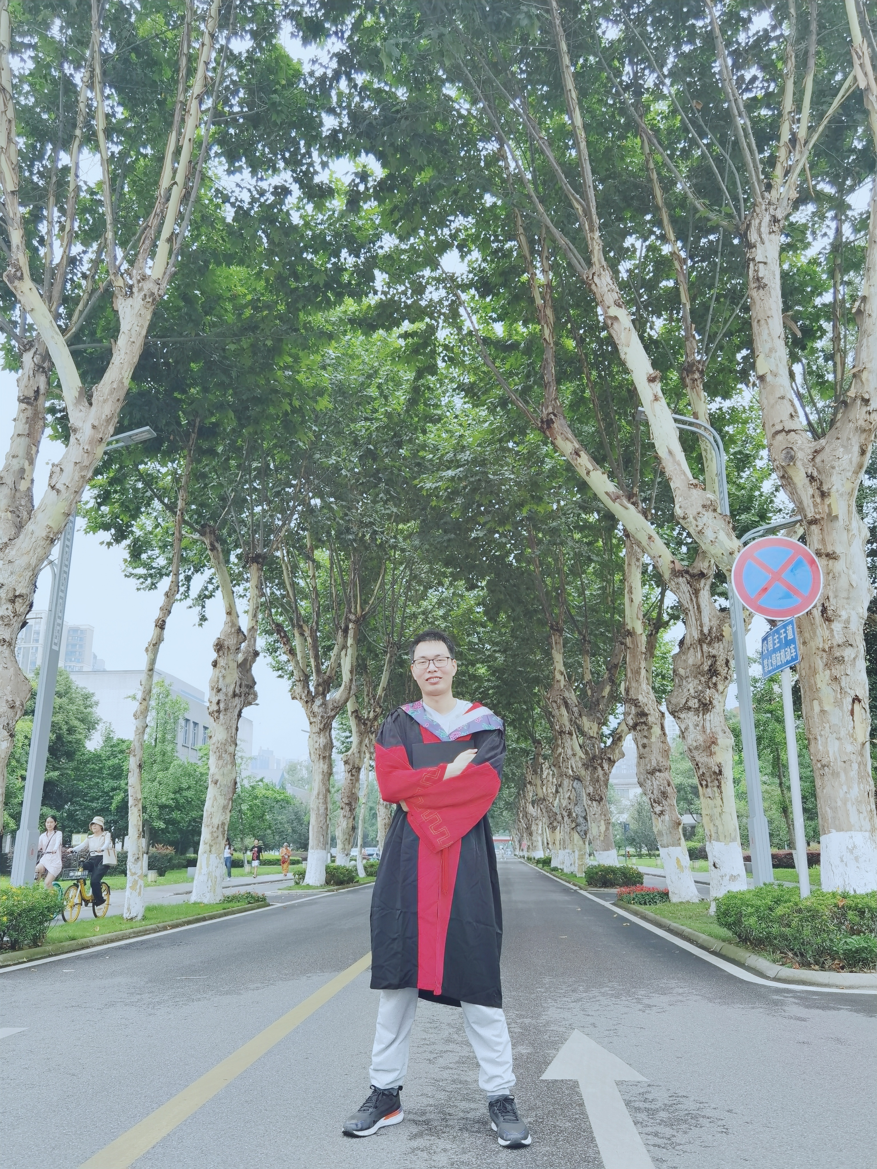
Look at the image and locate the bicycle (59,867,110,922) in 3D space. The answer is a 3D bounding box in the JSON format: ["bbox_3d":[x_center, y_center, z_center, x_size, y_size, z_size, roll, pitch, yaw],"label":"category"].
[{"bbox_3d":[-5.595,4.824,14.527,0.550,1.000,1.600,-1,-17,4],"label":"bicycle"}]

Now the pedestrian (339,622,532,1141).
[{"bbox_3d":[-0.002,1.030,3.377,0.600,1.740,0.420,-2,-17,8],"label":"pedestrian"}]

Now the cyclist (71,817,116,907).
[{"bbox_3d":[-5.607,4.515,14.828,0.520,1.460,0.700,-1,-17,4],"label":"cyclist"}]

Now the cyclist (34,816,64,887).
[{"bbox_3d":[-6.198,4.421,14.543,0.500,1.450,0.700,-1,-17,4],"label":"cyclist"}]

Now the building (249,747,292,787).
[{"bbox_3d":[-119.238,153.114,632.623,30.000,70.000,20.000,-1,-17,4],"label":"building"}]

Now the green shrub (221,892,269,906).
[{"bbox_3d":[-3.436,5.568,16.184,0.750,0.240,0.850,-1,-17,4],"label":"green shrub"}]

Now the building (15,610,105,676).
[{"bbox_3d":[-163.222,62.276,376.917,36.000,98.000,20.000,-1,-17,4],"label":"building"}]

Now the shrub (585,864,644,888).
[{"bbox_3d":[4.728,7.843,24.584,1.500,0.660,1.500,-1,-17,4],"label":"shrub"}]

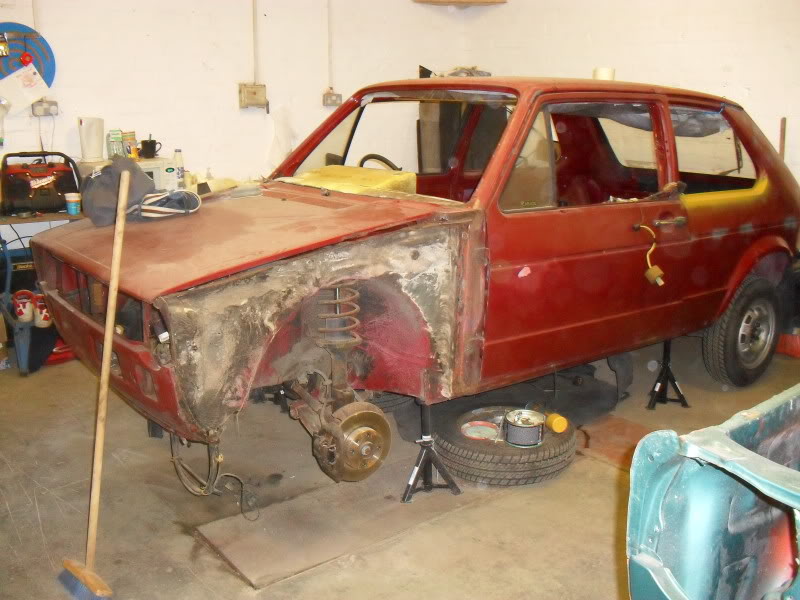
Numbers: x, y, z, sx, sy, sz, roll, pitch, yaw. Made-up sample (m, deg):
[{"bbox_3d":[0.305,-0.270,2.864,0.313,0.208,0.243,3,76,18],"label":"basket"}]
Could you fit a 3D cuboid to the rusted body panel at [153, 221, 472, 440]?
[{"bbox_3d":[-0.231,0.071,2.543,1.120,0.620,0.260,-9,16,-38],"label":"rusted body panel"}]

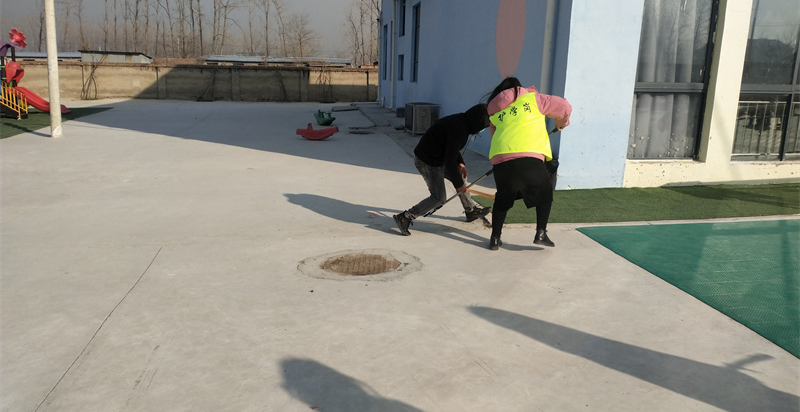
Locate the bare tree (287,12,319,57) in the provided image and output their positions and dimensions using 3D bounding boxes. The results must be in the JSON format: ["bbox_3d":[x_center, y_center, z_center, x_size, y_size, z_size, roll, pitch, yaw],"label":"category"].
[{"bbox_3d":[-8.842,-14.331,62.805,2.899,6.529,2.899,0,11,-8],"label":"bare tree"}]

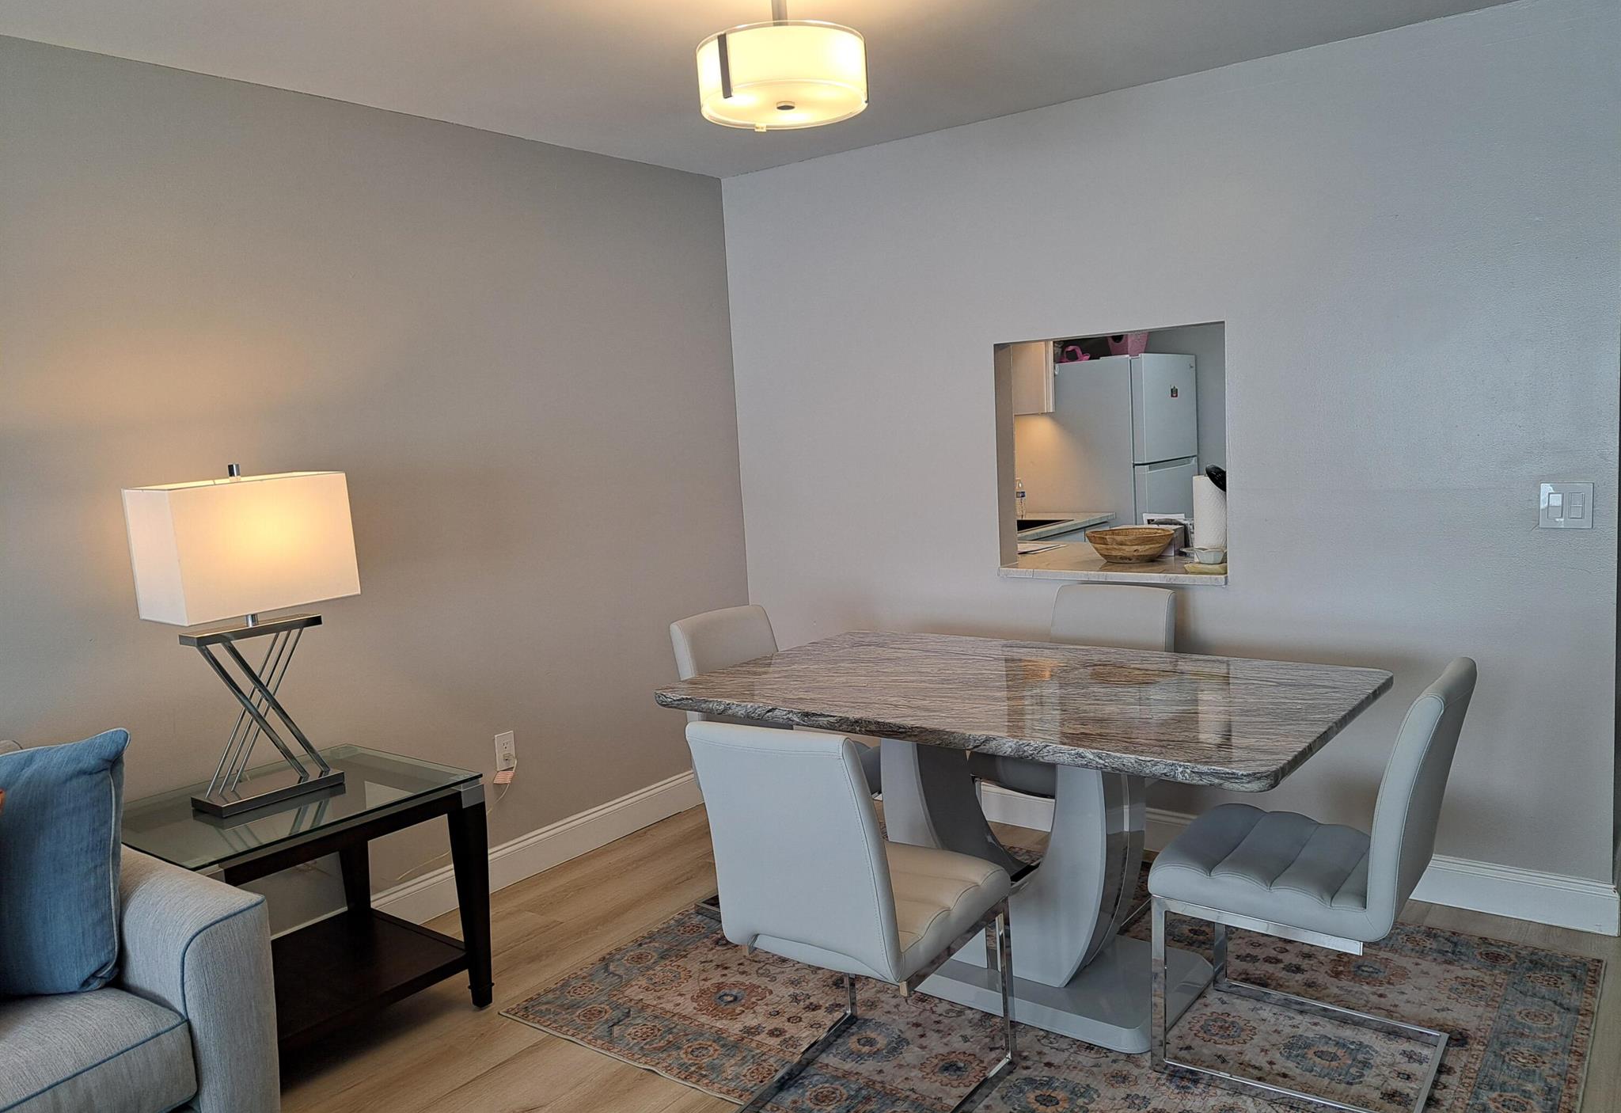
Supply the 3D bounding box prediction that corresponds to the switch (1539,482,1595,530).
[{"bbox_3d":[1.929,-0.130,2.869,0.115,0.117,0.010,2,9,37],"label":"switch"}]

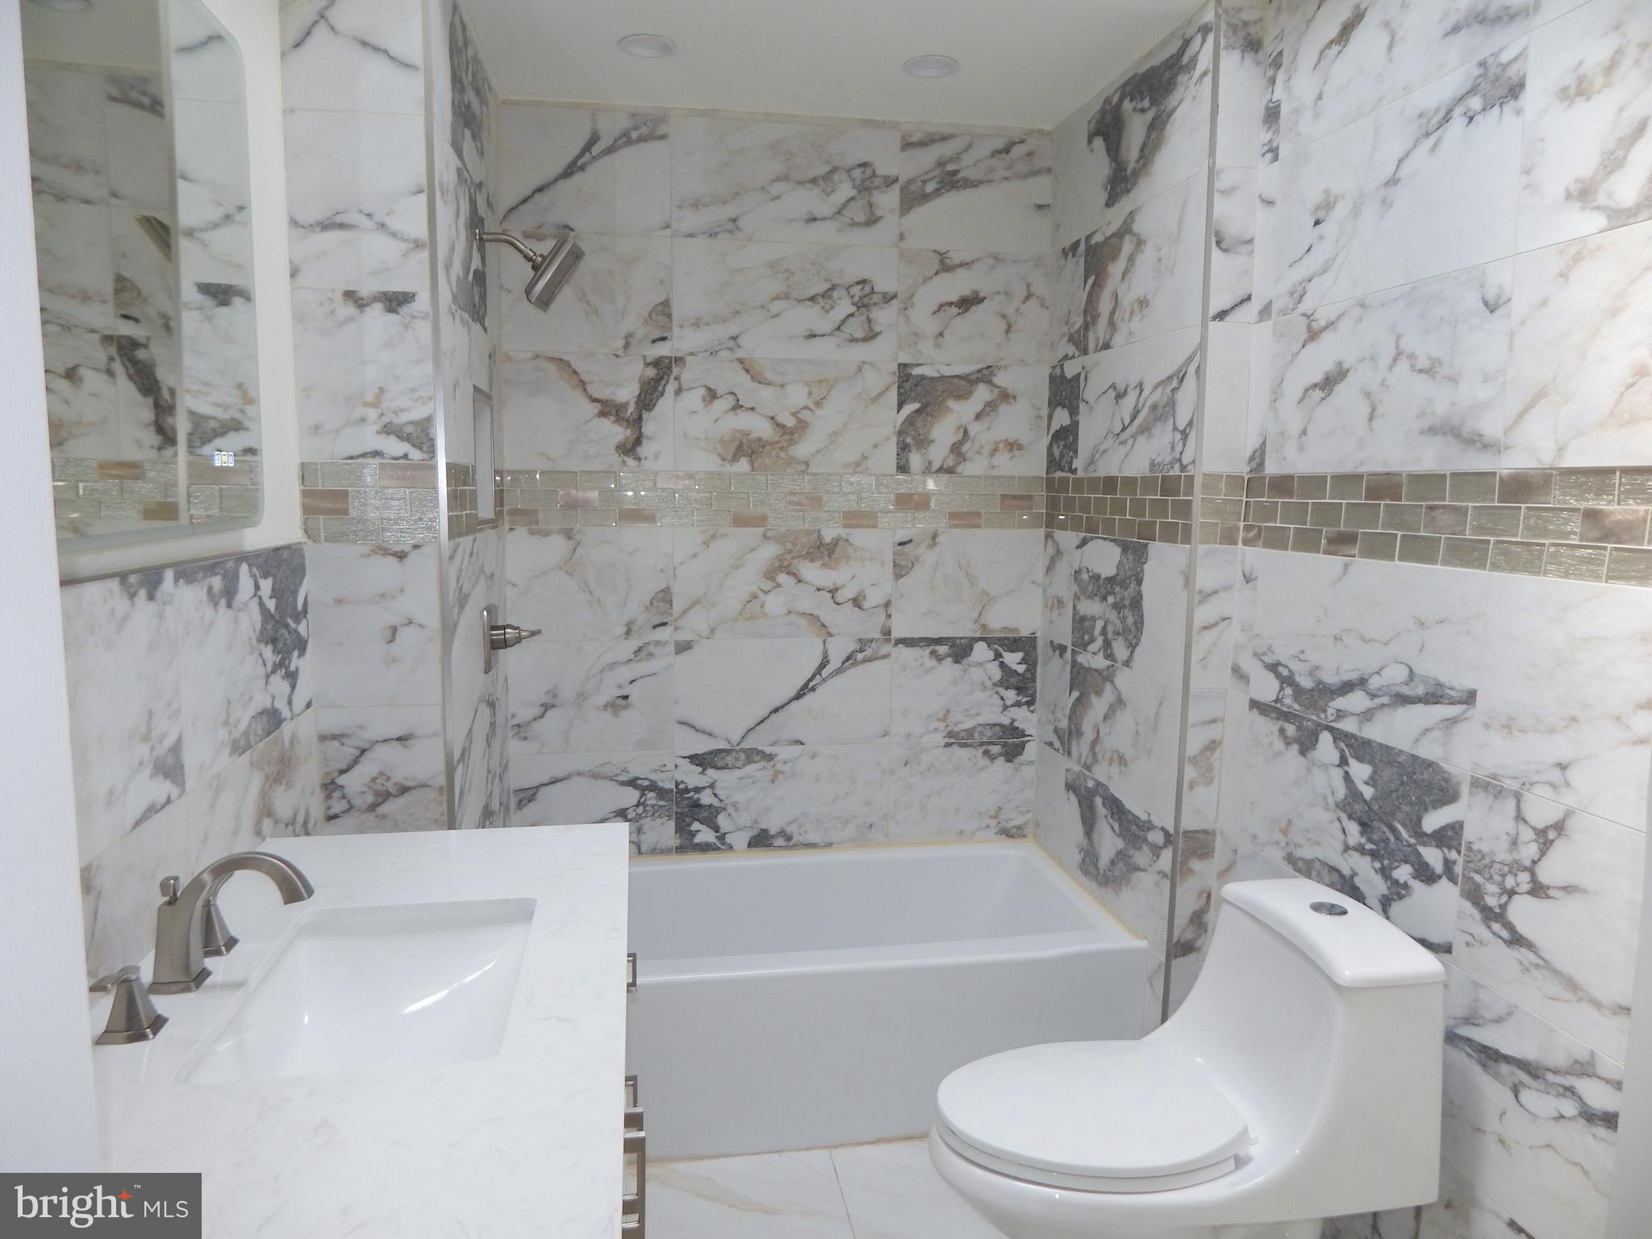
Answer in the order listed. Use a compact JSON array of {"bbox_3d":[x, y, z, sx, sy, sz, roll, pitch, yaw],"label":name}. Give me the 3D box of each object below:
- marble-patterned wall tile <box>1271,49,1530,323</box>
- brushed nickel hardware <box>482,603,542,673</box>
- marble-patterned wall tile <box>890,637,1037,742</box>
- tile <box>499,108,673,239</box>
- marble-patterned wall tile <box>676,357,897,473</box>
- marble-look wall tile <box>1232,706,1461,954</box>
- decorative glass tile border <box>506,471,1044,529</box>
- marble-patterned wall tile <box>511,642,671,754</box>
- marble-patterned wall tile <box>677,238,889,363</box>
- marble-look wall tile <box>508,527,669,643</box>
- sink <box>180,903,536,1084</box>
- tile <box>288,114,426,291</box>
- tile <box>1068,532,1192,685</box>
[{"bbox_3d":[0.938,-0.708,1.772,0.010,0.305,0.605,-1,7,-10],"label":"marble-patterned wall tile"},{"bbox_3d":[-0.729,0.046,2.456,0.127,0.155,0.145,-1,7,-8],"label":"brushed nickel hardware"},{"bbox_3d":[0.401,0.201,3.032,0.441,0.305,0.010,-1,7,-10],"label":"marble-patterned wall tile"},{"bbox_3d":[-0.619,-1.144,2.693,0.436,0.301,0.012,-1,7,-8],"label":"tile"},{"bbox_3d":[-0.108,-0.549,2.846,0.605,0.301,0.012,-1,7,-8],"label":"marble-patterned wall tile"},{"bbox_3d":[0.930,0.347,1.900,0.010,0.305,0.605,-1,7,-10],"label":"marble-look wall tile"},{"bbox_3d":[-0.109,-0.323,2.879,1.488,0.151,0.010,-1,7,-10],"label":"decorative glass tile border"},{"bbox_3d":[-0.632,0.210,2.867,0.436,0.305,0.012,-1,7,-8],"label":"marble-patterned wall tile"},{"bbox_3d":[-0.103,-0.851,2.813,0.605,0.305,0.010,-1,7,-10],"label":"marble-patterned wall tile"},{"bbox_3d":[-0.629,-0.093,2.828,0.436,0.302,0.012,-1,7,-8],"label":"marble-look wall tile"},{"bbox_3d":[-0.515,0.509,1.251,0.330,0.159,0.438,-1,7,-10],"label":"sink"},{"bbox_3d":[-0.823,-0.734,1.849,0.227,0.296,0.010,-1,7,-10],"label":"tile"},{"bbox_3d":[0.709,-0.038,2.487,0.010,0.299,0.589,-1,7,-10],"label":"tile"}]

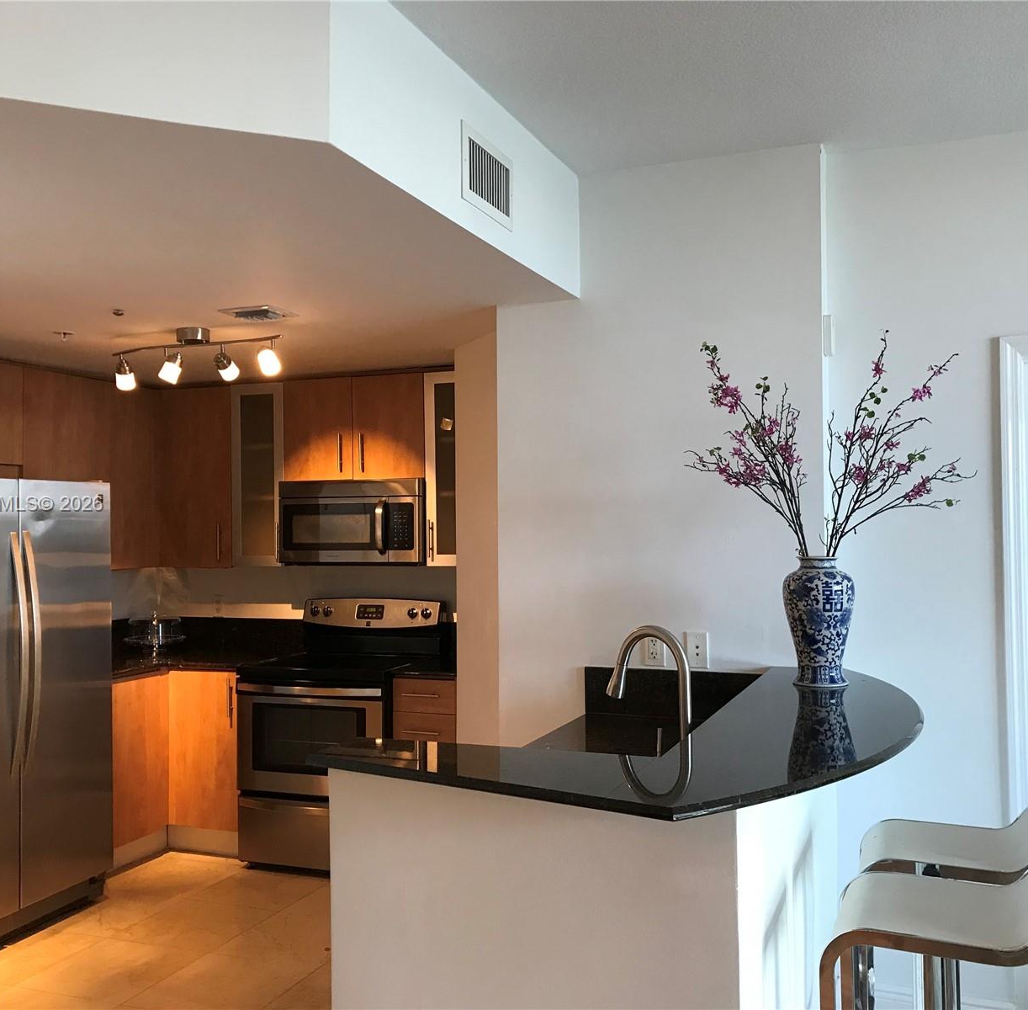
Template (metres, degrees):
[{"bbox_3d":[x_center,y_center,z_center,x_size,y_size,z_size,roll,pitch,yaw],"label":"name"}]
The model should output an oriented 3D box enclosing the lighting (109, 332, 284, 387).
[{"bbox_3d":[-1.216,-0.557,4.137,0.840,0.207,0.180,-1,-1,23],"label":"lighting"}]

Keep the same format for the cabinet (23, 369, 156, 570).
[{"bbox_3d":[-2.143,-0.141,5.236,0.330,0.907,0.900,-1,-1,20],"label":"cabinet"}]

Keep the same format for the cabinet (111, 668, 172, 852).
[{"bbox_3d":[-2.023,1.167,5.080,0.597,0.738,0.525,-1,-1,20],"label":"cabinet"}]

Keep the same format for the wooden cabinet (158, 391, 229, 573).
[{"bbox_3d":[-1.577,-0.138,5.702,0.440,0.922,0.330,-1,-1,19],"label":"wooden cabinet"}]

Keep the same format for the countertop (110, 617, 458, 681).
[{"bbox_3d":[-1.229,0.692,5.096,2.110,0.210,1.230,-1,-1,19],"label":"countertop"}]

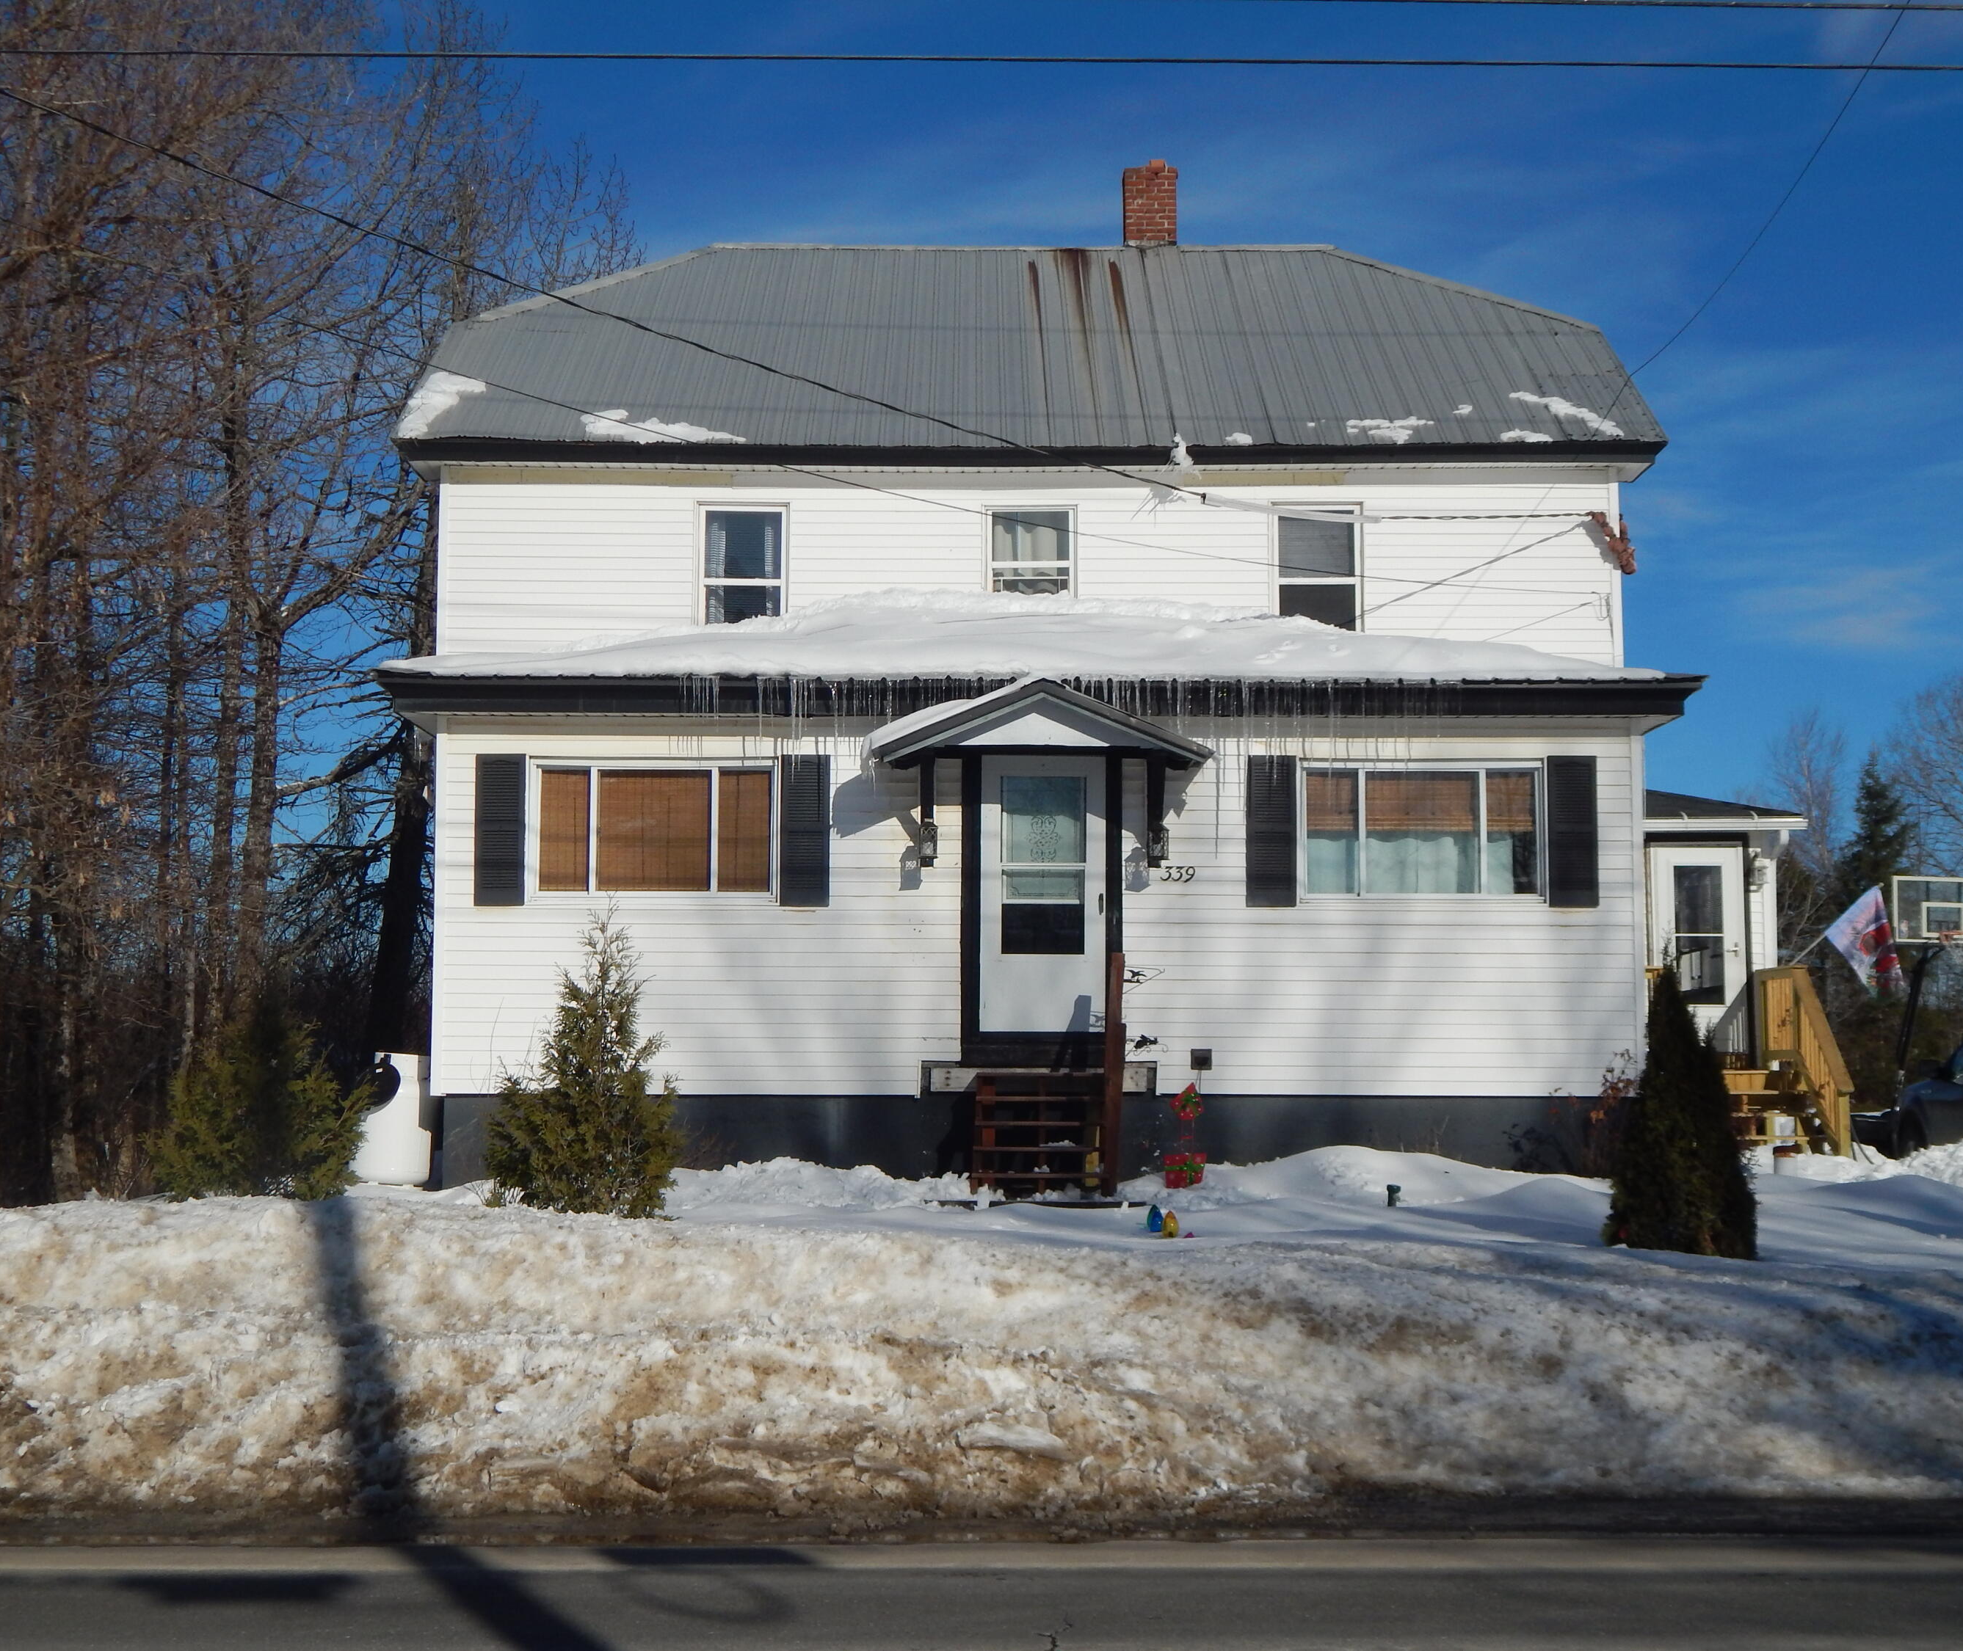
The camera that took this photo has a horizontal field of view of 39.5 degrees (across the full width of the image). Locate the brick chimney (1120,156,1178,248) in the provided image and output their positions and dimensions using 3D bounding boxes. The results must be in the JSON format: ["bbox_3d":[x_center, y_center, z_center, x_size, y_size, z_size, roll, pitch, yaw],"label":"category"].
[{"bbox_3d":[1.689,-6.221,27.400,0.534,0.913,0.500,0,-5,0],"label":"brick chimney"}]

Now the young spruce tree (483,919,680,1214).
[{"bbox_3d":[-1.864,1.143,12.800,0.918,1.473,0.920,0,-5,0],"label":"young spruce tree"}]

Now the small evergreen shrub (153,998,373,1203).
[{"bbox_3d":[-3.222,1.249,12.300,1.006,0.959,1.000,0,-5,0],"label":"small evergreen shrub"}]

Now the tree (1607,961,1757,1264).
[{"bbox_3d":[3.319,1.378,13.000,0.728,1.439,0.730,0,-5,0],"label":"tree"}]

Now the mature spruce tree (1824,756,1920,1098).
[{"bbox_3d":[18.226,2.096,56.000,2.043,7.185,2.200,0,-5,0],"label":"mature spruce tree"}]

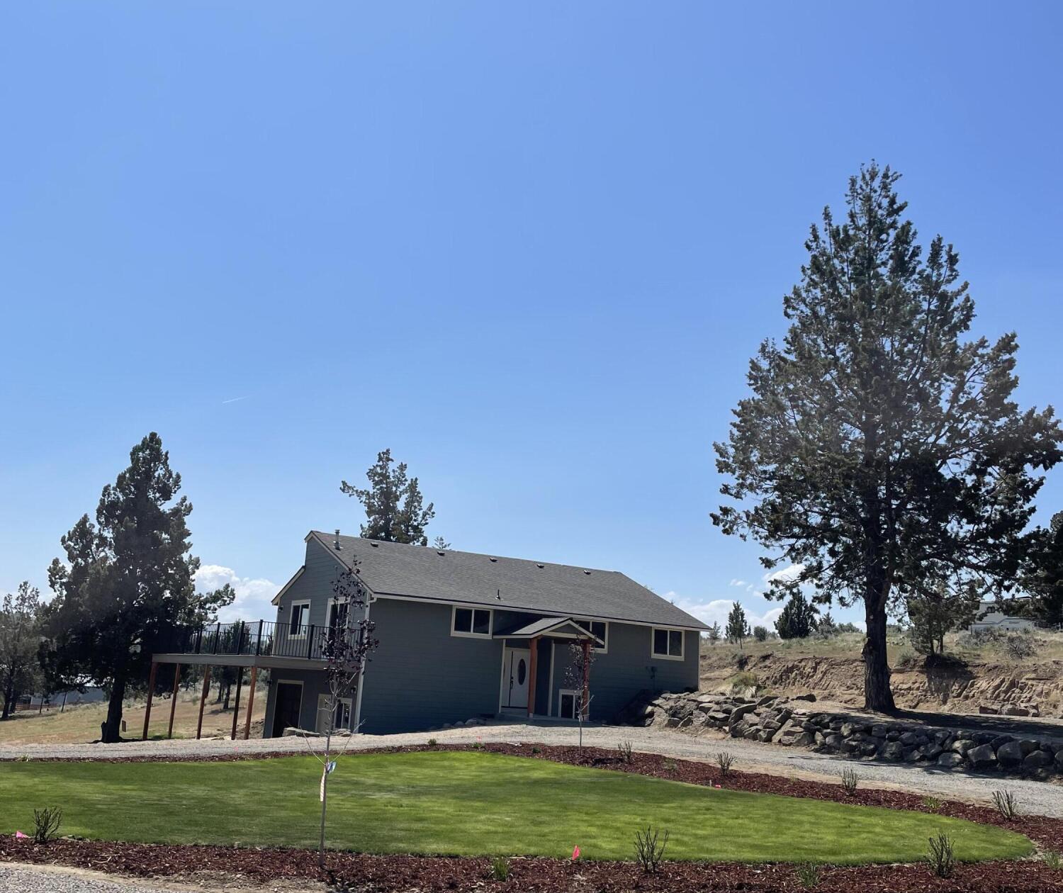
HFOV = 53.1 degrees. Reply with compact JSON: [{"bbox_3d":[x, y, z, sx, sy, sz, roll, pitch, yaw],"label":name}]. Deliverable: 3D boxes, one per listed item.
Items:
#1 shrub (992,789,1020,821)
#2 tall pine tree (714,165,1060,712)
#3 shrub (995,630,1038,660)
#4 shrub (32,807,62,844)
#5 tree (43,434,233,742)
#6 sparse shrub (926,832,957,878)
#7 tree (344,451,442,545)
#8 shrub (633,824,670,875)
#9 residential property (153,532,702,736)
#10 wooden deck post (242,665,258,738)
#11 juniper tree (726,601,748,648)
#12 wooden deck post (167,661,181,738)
[{"bbox_3d":[6.737,5.088,15.136,0.377,0.413,0.377,3,-13,0],"label":"shrub"},{"bbox_3d":[10.387,-0.693,31.066,9.756,16.430,9.756,3,-13,0],"label":"tall pine tree"},{"bbox_3d":[15.102,6.188,33.153,1.203,0.883,1.203,3,-13,0],"label":"shrub"},{"bbox_3d":[-4.291,3.346,9.421,0.263,0.296,0.263,3,-13,0],"label":"shrub"},{"bbox_3d":[-15.609,5.535,42.870,7.213,12.401,6.997,3,-13,0],"label":"tree"},{"bbox_3d":[3.951,3.934,10.281,0.300,0.395,0.300,3,-13,0],"label":"sparse shrub"},{"bbox_3d":[-7.529,6.235,51.815,6.000,12.641,6.000,3,-13,0],"label":"tree"},{"bbox_3d":[1.069,3.598,9.519,0.327,0.411,0.327,3,-13,0],"label":"shrub"},{"bbox_3d":[-3.113,7.747,41.578,19.074,7.650,12.138,12,-15,-34],"label":"residential property"},{"bbox_3d":[-8.668,7.967,32.791,0.140,2.281,0.140,11,-15,-32],"label":"wooden deck post"},{"bbox_3d":[9.623,8.264,49.531,1.025,2.141,1.025,3,-13,0],"label":"juniper tree"},{"bbox_3d":[-13.292,9.488,39.620,0.140,2.729,0.140,11,-15,-32],"label":"wooden deck post"}]

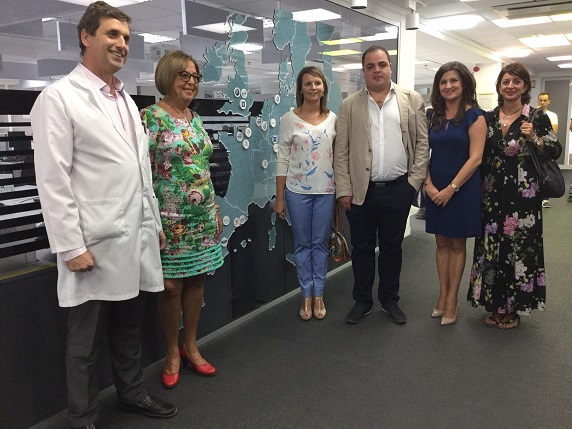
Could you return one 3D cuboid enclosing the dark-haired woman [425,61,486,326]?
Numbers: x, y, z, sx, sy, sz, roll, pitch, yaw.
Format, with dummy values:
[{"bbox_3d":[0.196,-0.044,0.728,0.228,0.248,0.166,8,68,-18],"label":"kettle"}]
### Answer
[{"bbox_3d":[1.108,-0.132,3.368,0.440,1.664,0.300,4,11,24],"label":"dark-haired woman"}]

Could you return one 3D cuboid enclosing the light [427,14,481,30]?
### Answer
[{"bbox_3d":[2.005,-2.296,6.047,0.600,0.080,0.600,6,12,33],"label":"light"}]

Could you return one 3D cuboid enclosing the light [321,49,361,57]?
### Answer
[{"bbox_3d":[0.927,-2.792,8.871,0.600,0.080,0.600,6,12,33],"label":"light"}]

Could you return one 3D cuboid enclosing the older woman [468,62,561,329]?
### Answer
[{"bbox_3d":[1.453,-0.118,3.297,0.540,1.649,0.330,3,11,22],"label":"older woman"}]

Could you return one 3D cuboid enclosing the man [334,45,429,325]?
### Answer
[{"bbox_3d":[0.624,-0.195,3.416,0.630,1.788,0.350,0,10,8],"label":"man"}]

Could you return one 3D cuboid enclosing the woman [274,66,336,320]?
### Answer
[{"bbox_3d":[0.144,-0.130,3.449,0.450,1.665,0.300,-1,10,0],"label":"woman"}]

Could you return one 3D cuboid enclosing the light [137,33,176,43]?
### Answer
[{"bbox_3d":[-1.856,-2.404,7.009,0.600,0.080,0.600,6,12,33],"label":"light"}]

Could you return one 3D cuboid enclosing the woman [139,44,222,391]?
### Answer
[{"bbox_3d":[-0.533,0.020,2.671,0.460,1.671,0.300,-9,13,-37],"label":"woman"}]

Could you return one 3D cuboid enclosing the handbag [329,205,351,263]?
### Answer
[{"bbox_3d":[0.357,0.129,3.481,0.240,0.380,0.160,3,11,20],"label":"handbag"}]

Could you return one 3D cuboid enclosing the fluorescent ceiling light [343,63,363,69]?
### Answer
[{"bbox_3d":[1.544,-3.219,11.159,0.600,0.080,0.600,6,12,33],"label":"fluorescent ceiling light"}]

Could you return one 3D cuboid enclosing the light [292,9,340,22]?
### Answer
[{"bbox_3d":[0.254,-2.200,5.690,0.600,0.080,0.600,6,12,33],"label":"light"}]

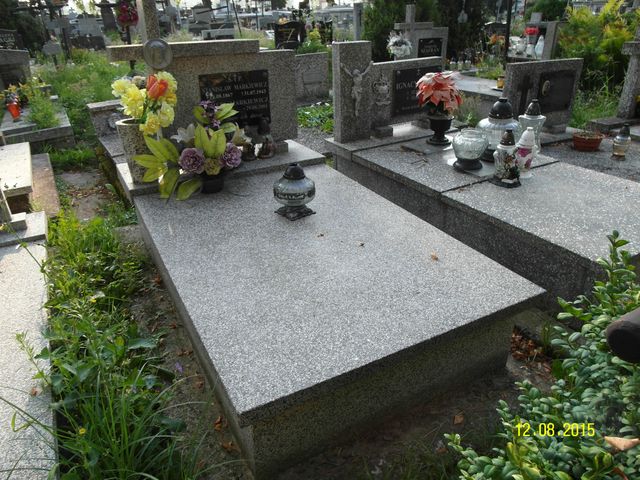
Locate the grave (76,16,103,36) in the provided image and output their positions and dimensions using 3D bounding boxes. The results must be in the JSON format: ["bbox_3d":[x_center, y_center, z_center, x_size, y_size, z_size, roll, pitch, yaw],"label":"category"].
[{"bbox_3d":[-8.322,-7.725,16.054,0.860,0.660,0.220,-15,31,-25],"label":"grave"}]

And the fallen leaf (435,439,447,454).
[{"bbox_3d":[0.369,0.638,1.358,0.044,0.022,0.048,-14,31,-25],"label":"fallen leaf"}]

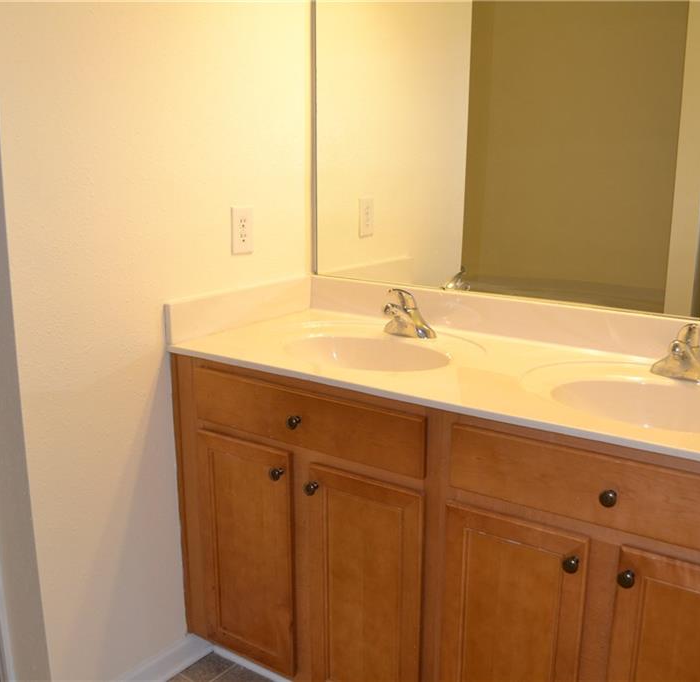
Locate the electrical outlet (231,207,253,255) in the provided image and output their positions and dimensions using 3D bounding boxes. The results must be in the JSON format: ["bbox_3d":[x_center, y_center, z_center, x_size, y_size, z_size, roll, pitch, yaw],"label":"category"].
[{"bbox_3d":[-0.283,-0.292,2.031,0.008,0.120,0.080,10,16,33],"label":"electrical outlet"}]

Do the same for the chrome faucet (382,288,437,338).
[{"bbox_3d":[0.134,-0.074,1.962,0.155,0.130,0.163,10,16,33],"label":"chrome faucet"}]

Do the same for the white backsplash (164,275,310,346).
[{"bbox_3d":[-0.282,-0.091,2.076,0.019,0.101,0.566,10,16,33],"label":"white backsplash"}]

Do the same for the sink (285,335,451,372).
[{"bbox_3d":[0.036,0.088,1.829,0.415,0.130,0.300,10,16,33],"label":"sink"}]

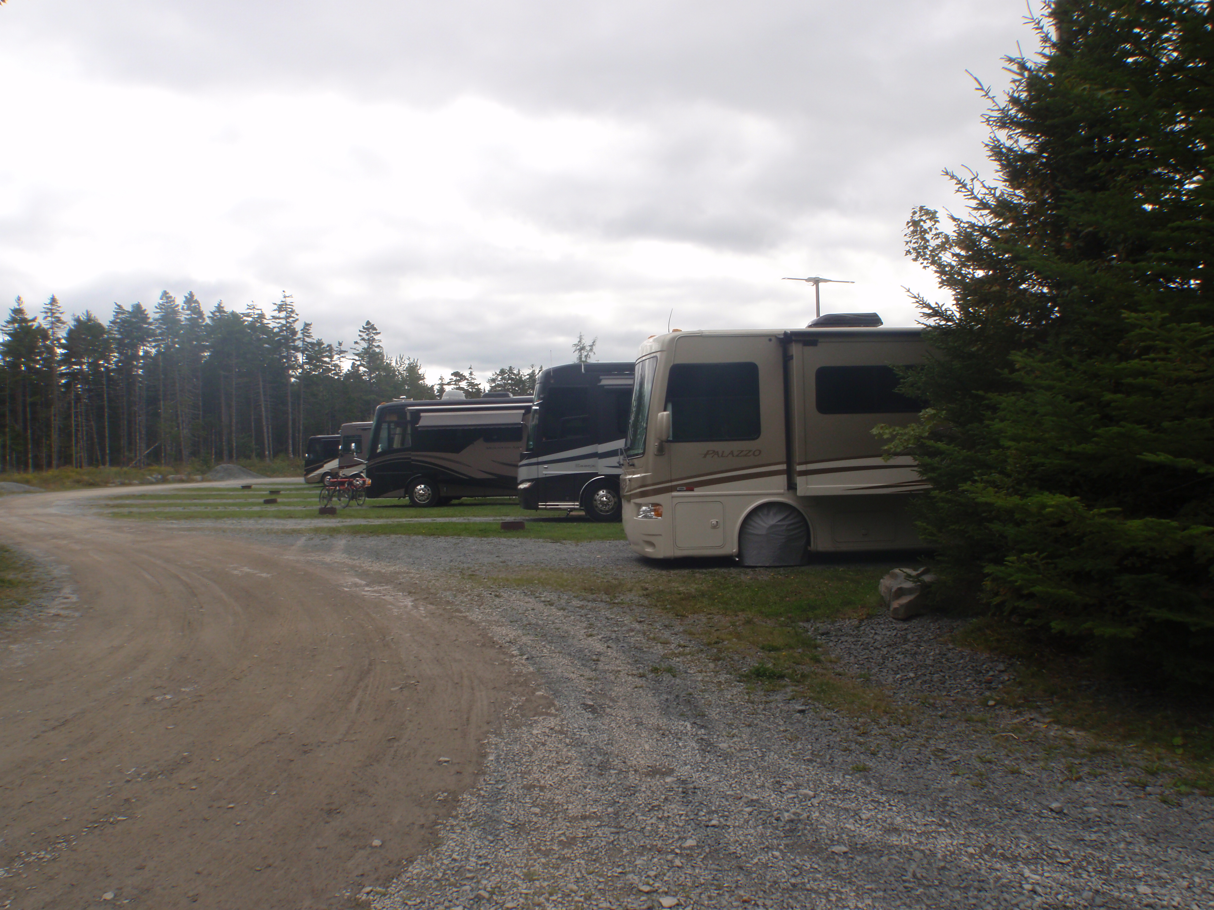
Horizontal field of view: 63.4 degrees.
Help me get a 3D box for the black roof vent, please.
[{"bbox_3d":[3.690,-2.076,15.250,1.040,0.290,0.700,-1,0,-6],"label":"black roof vent"}]

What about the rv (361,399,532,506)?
[{"bbox_3d":[-1.750,-0.170,32.850,12.100,3.580,2.700,-1,0,7],"label":"rv"}]

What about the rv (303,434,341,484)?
[{"bbox_3d":[-14.000,0.262,63.000,11.300,3.400,2.600,-1,0,23],"label":"rv"}]

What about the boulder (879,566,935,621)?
[{"bbox_3d":[2.980,1.351,9.660,0.570,0.460,0.500,-1,0,16],"label":"boulder"}]

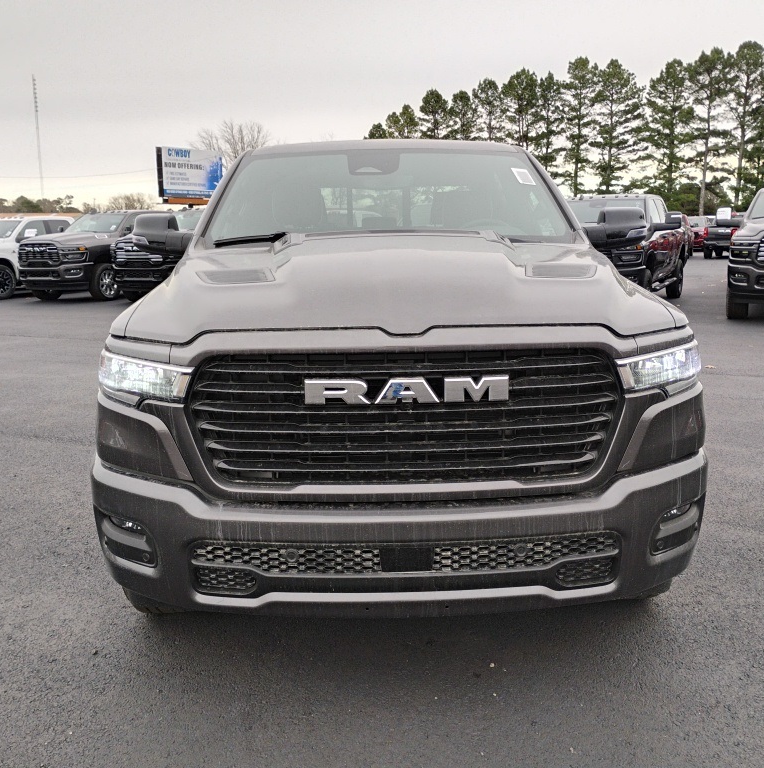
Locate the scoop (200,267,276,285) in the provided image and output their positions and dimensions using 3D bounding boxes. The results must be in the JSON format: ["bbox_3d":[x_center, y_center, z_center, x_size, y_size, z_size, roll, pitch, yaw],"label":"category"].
[{"bbox_3d":[-0.602,-0.450,3.464,0.300,0.060,0.240,-2,11,1],"label":"scoop"}]

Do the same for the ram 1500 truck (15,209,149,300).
[{"bbox_3d":[-6.717,-3.407,21.623,2.150,2.030,6.000,2,11,19],"label":"ram 1500 truck"}]

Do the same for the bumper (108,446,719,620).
[{"bbox_3d":[0.056,0.451,2.631,2.030,0.410,0.480,-2,11,1],"label":"bumper"}]

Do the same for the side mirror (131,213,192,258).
[{"bbox_3d":[-1.043,-0.713,3.916,0.320,0.225,0.200,-1,11,-1],"label":"side mirror"}]

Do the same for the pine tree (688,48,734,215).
[{"bbox_3d":[25.062,-18.711,63.000,3.651,13.615,3.651,-1,11,0],"label":"pine tree"}]

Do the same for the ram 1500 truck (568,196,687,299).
[{"bbox_3d":[4.106,-2.390,15.026,2.150,2.030,6.000,4,12,26],"label":"ram 1500 truck"}]

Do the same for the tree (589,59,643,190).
[{"bbox_3d":[16.512,-16.868,58.827,3.840,11.810,3.640,0,11,0],"label":"tree"}]

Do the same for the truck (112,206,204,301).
[{"bbox_3d":[-3.930,-3.169,20.070,2.200,2.020,6.000,4,12,21],"label":"truck"}]

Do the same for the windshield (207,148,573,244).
[{"bbox_3d":[0.033,-0.890,3.881,1.620,0.550,0.820,-1,11,-1],"label":"windshield"}]

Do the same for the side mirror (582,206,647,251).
[{"bbox_3d":[1.117,-0.756,3.979,0.320,0.225,0.200,-1,11,-1],"label":"side mirror"}]

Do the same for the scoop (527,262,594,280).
[{"bbox_3d":[0.743,-0.471,3.447,0.300,0.060,0.240,-2,11,1],"label":"scoop"}]

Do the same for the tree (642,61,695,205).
[{"bbox_3d":[19.875,-16.583,57.864,3.700,11.640,3.520,0,11,0],"label":"tree"}]

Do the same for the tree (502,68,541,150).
[{"bbox_3d":[10.534,-18.039,63.691,3.000,11.790,2.850,0,11,0],"label":"tree"}]

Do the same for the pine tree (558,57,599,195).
[{"bbox_3d":[15.895,-19.494,67.000,3.397,13.994,3.397,-1,11,0],"label":"pine tree"}]

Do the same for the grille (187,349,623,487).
[{"bbox_3d":[0.066,0.095,2.411,1.290,0.405,0.200,-1,11,-1],"label":"grille"}]

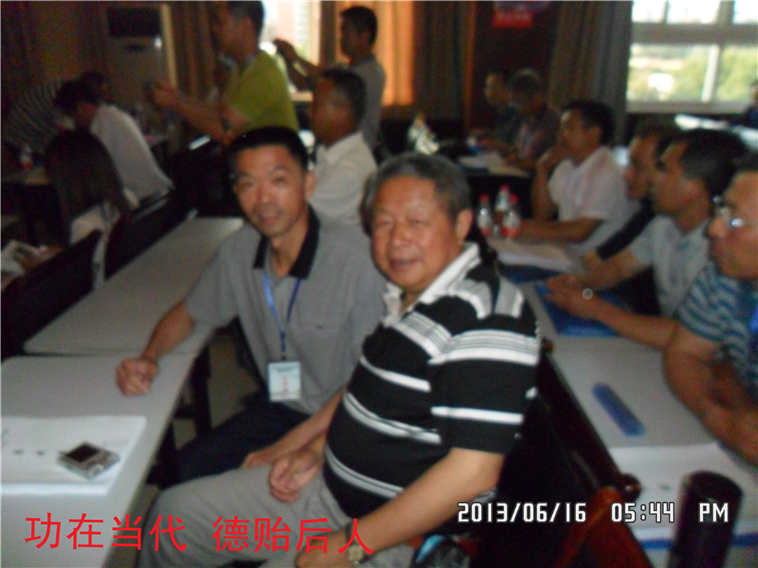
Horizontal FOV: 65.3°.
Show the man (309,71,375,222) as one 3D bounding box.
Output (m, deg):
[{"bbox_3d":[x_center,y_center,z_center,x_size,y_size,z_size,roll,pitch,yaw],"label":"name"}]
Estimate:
[{"bbox_3d":[-0.270,-0.048,2.232,0.650,1.360,0.500,0,22,0],"label":"man"}]

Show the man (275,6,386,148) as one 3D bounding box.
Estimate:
[{"bbox_3d":[-0.240,-0.572,3.119,0.550,1.650,0.500,0,22,0],"label":"man"}]

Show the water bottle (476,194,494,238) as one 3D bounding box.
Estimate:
[{"bbox_3d":[0.442,-0.285,2.418,0.063,0.185,0.063,0,22,0],"label":"water bottle"}]

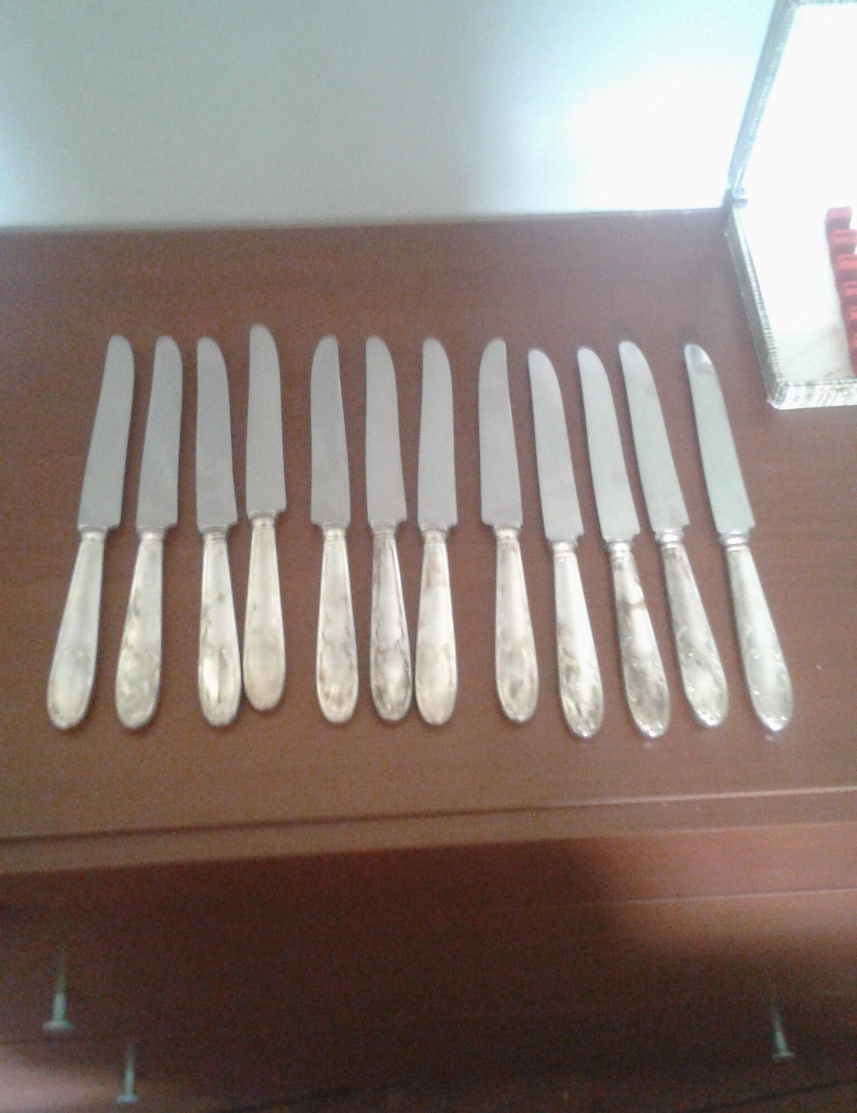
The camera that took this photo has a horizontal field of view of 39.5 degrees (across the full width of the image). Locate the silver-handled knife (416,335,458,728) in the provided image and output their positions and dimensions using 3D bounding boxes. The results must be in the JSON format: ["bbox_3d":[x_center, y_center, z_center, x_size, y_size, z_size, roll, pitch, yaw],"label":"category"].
[{"bbox_3d":[0.005,-0.024,0.628,0.021,0.013,0.243,1,58,-1],"label":"silver-handled knife"}]

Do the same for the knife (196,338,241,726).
[{"bbox_3d":[-0.111,-0.023,0.623,0.021,0.013,0.243,-4,59,-5],"label":"knife"}]

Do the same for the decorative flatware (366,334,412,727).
[{"bbox_3d":[-0.022,-0.025,0.628,0.021,0.013,0.243,-1,58,-3],"label":"decorative flatware"}]

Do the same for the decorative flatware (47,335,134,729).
[{"bbox_3d":[-0.171,-0.023,0.621,0.021,0.013,0.243,1,58,-2],"label":"decorative flatware"}]

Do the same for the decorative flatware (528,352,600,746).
[{"bbox_3d":[0.071,-0.017,0.627,0.021,0.013,0.243,-1,58,-3],"label":"decorative flatware"}]

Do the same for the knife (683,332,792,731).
[{"bbox_3d":[0.162,-0.020,0.632,0.021,0.013,0.243,-1,58,-3],"label":"knife"}]

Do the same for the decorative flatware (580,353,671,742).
[{"bbox_3d":[0.101,-0.018,0.628,0.021,0.013,0.243,-2,58,-3],"label":"decorative flatware"}]

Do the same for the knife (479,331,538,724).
[{"bbox_3d":[0.039,-0.024,0.630,0.021,0.013,0.243,-1,58,-3],"label":"knife"}]

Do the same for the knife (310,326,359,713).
[{"bbox_3d":[-0.051,-0.025,0.627,0.021,0.013,0.243,-3,59,-4],"label":"knife"}]

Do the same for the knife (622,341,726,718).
[{"bbox_3d":[0.127,-0.022,0.632,0.021,0.013,0.243,-3,59,-4],"label":"knife"}]

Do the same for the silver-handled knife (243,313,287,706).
[{"bbox_3d":[-0.086,-0.031,0.629,0.021,0.013,0.243,-2,59,-4],"label":"silver-handled knife"}]

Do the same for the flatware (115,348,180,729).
[{"bbox_3d":[-0.142,-0.023,0.622,0.021,0.013,0.243,0,58,-2],"label":"flatware"}]

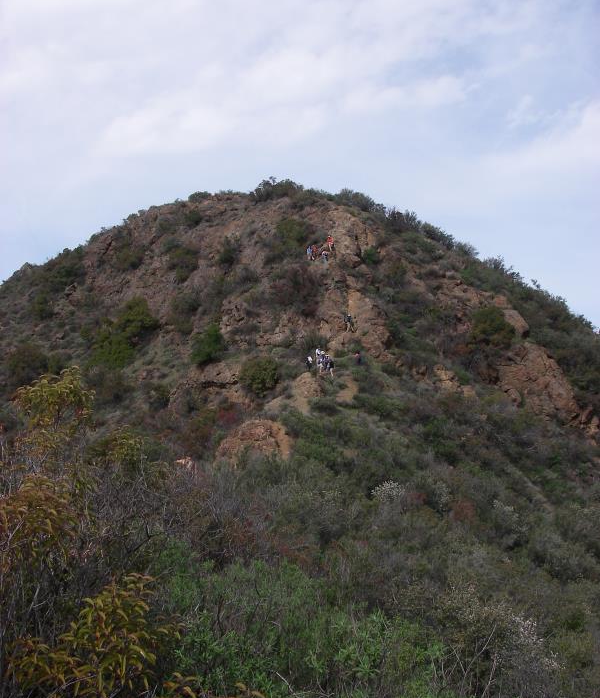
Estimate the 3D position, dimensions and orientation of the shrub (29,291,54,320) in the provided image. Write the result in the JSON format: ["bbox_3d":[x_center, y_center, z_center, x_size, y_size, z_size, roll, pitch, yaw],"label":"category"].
[{"bbox_3d":[-29.435,-4.953,100.000,2.842,2.997,2.665,0,-6,0],"label":"shrub"}]

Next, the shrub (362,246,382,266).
[{"bbox_3d":[8.060,-10.540,99.000,1.948,2.119,1.826,0,-6,0],"label":"shrub"}]

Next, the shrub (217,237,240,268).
[{"bbox_3d":[-8.223,-11.098,101.000,2.650,3.243,2.932,0,-6,0],"label":"shrub"}]

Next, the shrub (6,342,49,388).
[{"bbox_3d":[-26.996,1.536,87.000,3.994,4.284,3.745,0,-6,0],"label":"shrub"}]

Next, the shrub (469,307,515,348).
[{"bbox_3d":[18.193,-2.032,83.000,4.034,4.034,3.550,0,-5,0],"label":"shrub"}]

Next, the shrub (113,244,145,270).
[{"bbox_3d":[-19.997,-10.849,103.000,3.413,2.958,3.003,0,-5,0],"label":"shrub"}]

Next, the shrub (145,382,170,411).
[{"bbox_3d":[-12.008,4.003,74.000,2.103,2.376,2.236,0,-6,0],"label":"shrub"}]

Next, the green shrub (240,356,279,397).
[{"bbox_3d":[-3.274,2.142,71.000,2.980,3.137,2.622,0,-5,0],"label":"green shrub"}]

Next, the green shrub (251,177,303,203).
[{"bbox_3d":[-3.131,-21.116,117.000,6.720,3.360,4.704,0,-5,0],"label":"green shrub"}]

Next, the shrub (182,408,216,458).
[{"bbox_3d":[-7.397,6.085,64.000,2.519,3.425,2.937,0,-6,0],"label":"shrub"}]

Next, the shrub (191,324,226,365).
[{"bbox_3d":[-8.439,-0.415,81.000,3.221,3.758,2.834,0,-5,0],"label":"shrub"}]

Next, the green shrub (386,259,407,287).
[{"bbox_3d":[10.769,-8.425,98.000,2.143,2.937,2.509,0,-6,0],"label":"green shrub"}]

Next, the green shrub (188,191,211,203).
[{"bbox_3d":[-13.389,-20.184,117.000,2.843,1.706,2.502,0,-5,0],"label":"green shrub"}]

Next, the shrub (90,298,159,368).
[{"bbox_3d":[-17.786,-1.672,89.000,6.685,6.739,6.202,0,-6,0],"label":"shrub"}]

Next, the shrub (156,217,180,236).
[{"bbox_3d":[-16.596,-15.469,110.000,2.673,2.430,2.352,0,-5,0],"label":"shrub"}]

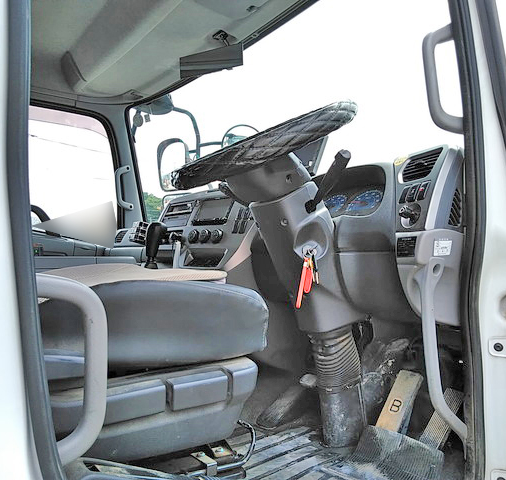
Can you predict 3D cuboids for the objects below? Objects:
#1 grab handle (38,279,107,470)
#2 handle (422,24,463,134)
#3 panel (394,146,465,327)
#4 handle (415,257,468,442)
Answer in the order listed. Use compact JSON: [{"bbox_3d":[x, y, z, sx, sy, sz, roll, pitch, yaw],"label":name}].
[{"bbox_3d":[-0.227,0.156,0.605,0.040,0.228,0.100,-1,-2,45],"label":"grab handle"},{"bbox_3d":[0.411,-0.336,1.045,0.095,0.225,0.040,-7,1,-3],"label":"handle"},{"bbox_3d":[0.418,-0.006,1.150,0.140,0.390,0.180,1,-1,-20],"label":"panel"},{"bbox_3d":[0.395,0.228,1.040,0.100,0.375,0.070,1,-2,-34],"label":"handle"}]

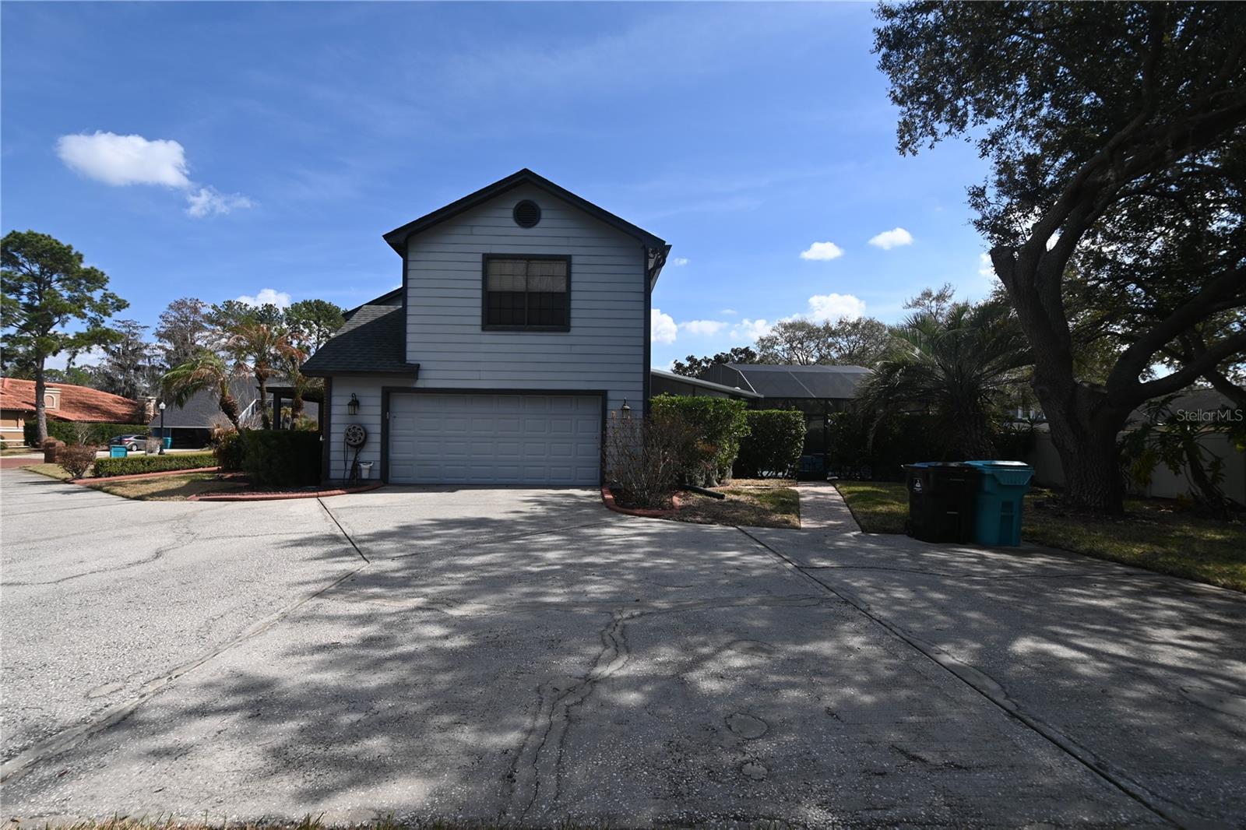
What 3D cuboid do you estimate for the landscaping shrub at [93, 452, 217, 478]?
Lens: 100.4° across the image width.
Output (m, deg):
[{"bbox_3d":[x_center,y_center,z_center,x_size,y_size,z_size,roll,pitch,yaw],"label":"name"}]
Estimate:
[{"bbox_3d":[-13.750,1.441,15.400,0.650,0.500,2.700,0,-1,27],"label":"landscaping shrub"}]

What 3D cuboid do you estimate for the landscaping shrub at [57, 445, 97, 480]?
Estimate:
[{"bbox_3d":[-17.100,1.460,16.300,1.050,1.100,1.050,1,-2,2],"label":"landscaping shrub"}]

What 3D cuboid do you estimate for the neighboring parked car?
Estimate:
[{"bbox_3d":[-45.000,2.547,48.000,1.820,1.450,4.600,1,-1,-12],"label":"neighboring parked car"}]

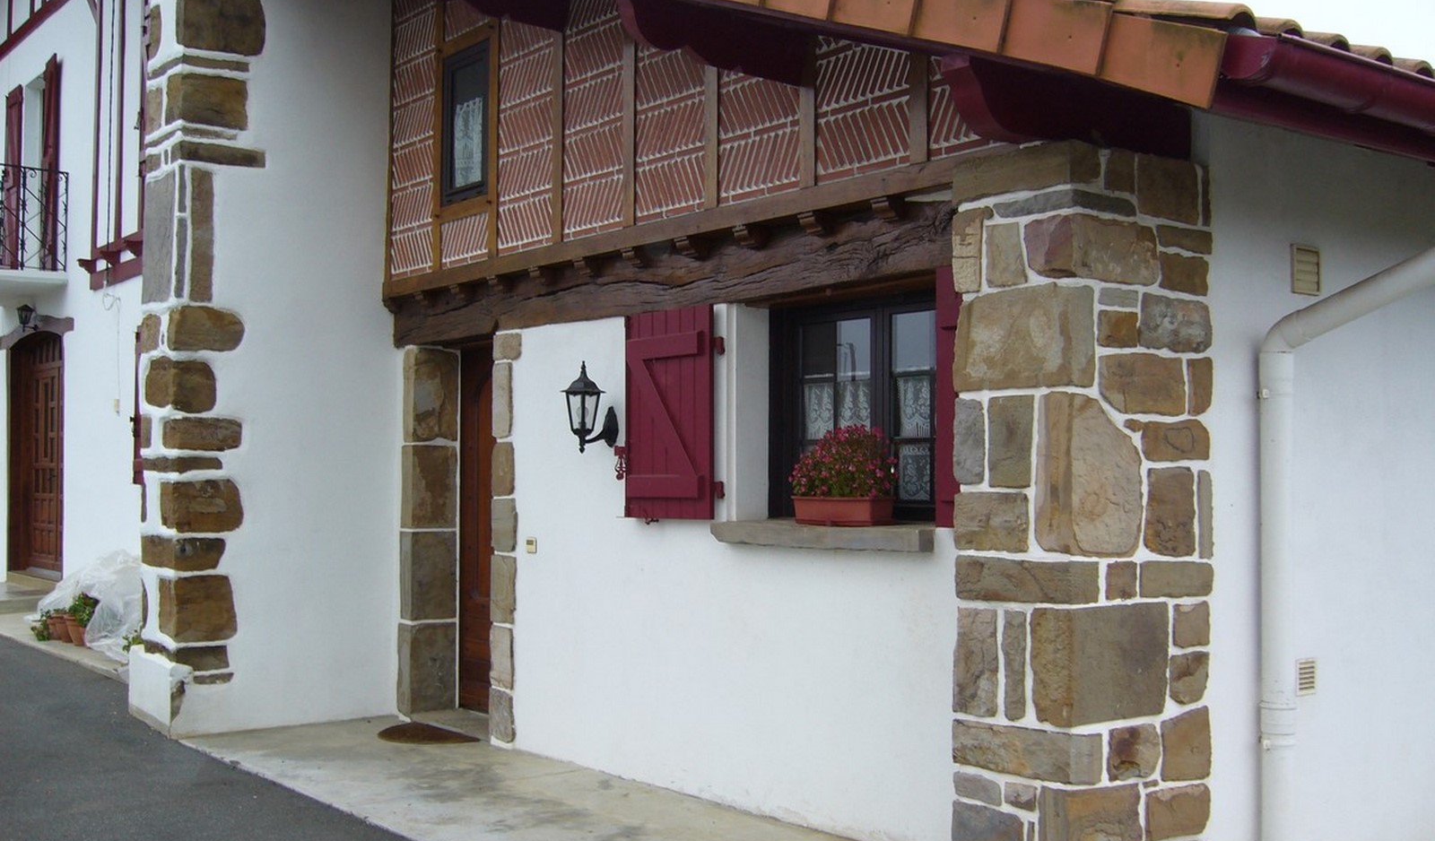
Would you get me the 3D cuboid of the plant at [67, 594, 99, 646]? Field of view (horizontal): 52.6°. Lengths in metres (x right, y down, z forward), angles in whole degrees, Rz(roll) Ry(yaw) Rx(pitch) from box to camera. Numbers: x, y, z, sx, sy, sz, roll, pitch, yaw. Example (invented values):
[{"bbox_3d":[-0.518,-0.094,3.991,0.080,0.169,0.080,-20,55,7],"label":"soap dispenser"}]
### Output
[{"bbox_3d":[-4.753,1.516,11.019,0.250,0.390,0.250,3,-3,-40],"label":"plant"}]

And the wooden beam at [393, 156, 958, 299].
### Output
[{"bbox_3d":[-0.448,-0.850,6.960,0.111,0.108,4.747,3,-3,-40],"label":"wooden beam"}]

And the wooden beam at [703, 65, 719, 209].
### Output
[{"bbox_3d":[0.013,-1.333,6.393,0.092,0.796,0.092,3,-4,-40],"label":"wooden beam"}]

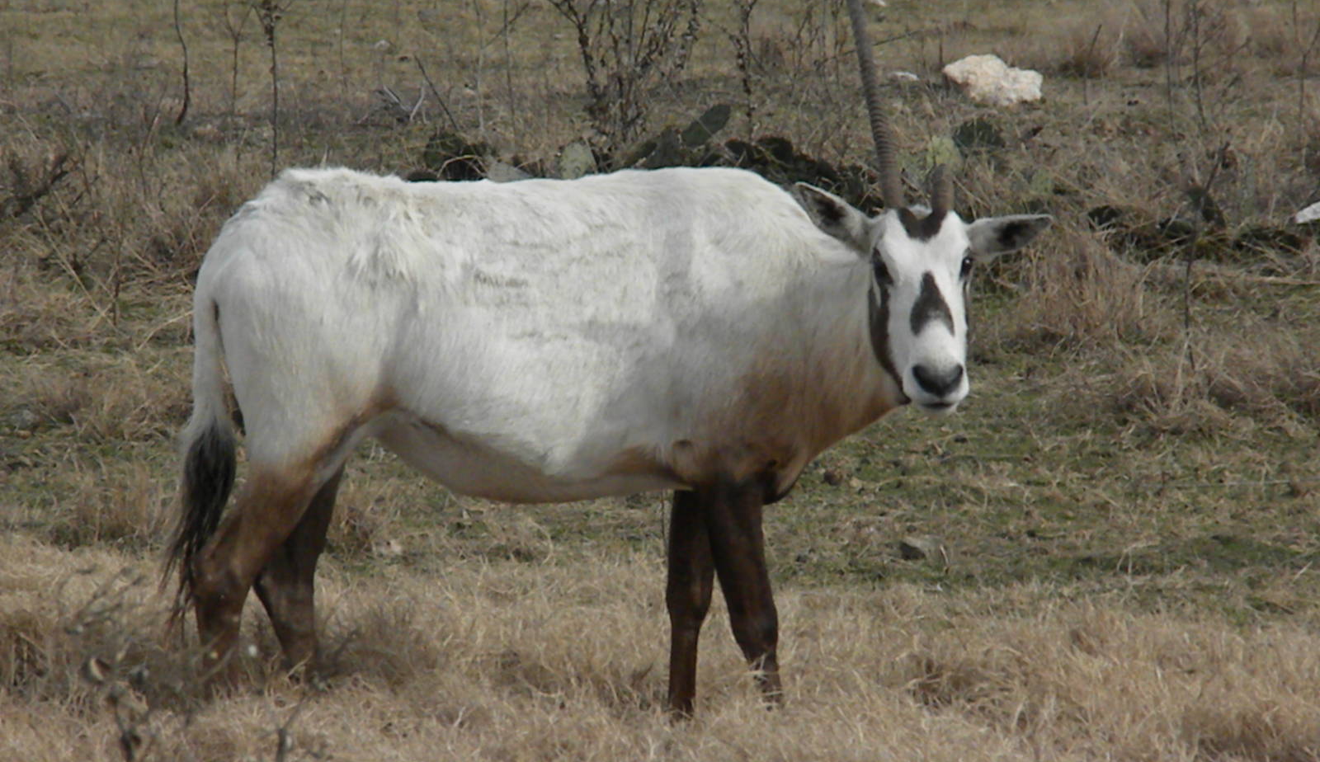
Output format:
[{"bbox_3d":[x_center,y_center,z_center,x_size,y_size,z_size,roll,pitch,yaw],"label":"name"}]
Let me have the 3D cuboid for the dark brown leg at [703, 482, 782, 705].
[{"bbox_3d":[0.139,0.365,16.450,0.132,0.394,0.080,1,4,10],"label":"dark brown leg"}]

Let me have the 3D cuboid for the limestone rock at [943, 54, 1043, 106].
[{"bbox_3d":[1.294,-1.167,38.500,0.388,0.200,0.270,0,4,0],"label":"limestone rock"}]

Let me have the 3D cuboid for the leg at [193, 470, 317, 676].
[{"bbox_3d":[-0.681,0.338,16.600,0.207,0.369,0.095,1,4,10],"label":"leg"}]

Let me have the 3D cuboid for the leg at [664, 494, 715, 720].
[{"bbox_3d":[0.050,0.378,16.650,0.081,0.393,0.075,1,4,10],"label":"leg"}]

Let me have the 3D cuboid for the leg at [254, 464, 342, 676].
[{"bbox_3d":[-0.613,0.331,16.800,0.152,0.374,0.090,1,4,10],"label":"leg"}]

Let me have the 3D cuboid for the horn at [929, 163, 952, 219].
[{"bbox_3d":[0.465,-0.316,16.450,0.038,0.094,0.042,2,-8,-6],"label":"horn"}]

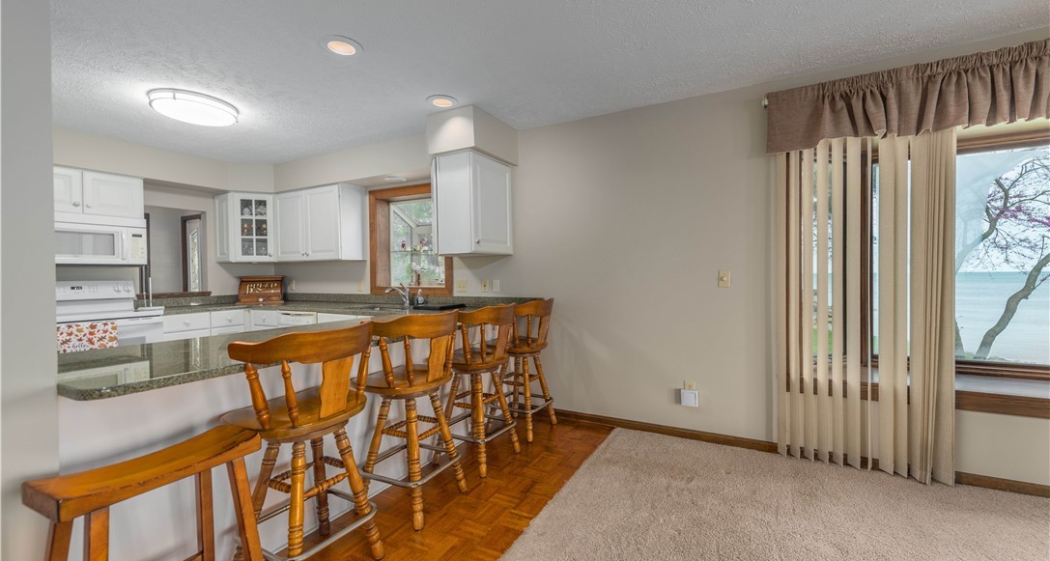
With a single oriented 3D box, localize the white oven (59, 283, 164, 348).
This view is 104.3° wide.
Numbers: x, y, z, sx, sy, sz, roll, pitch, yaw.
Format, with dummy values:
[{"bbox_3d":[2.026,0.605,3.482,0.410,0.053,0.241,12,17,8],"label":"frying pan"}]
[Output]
[{"bbox_3d":[-3.767,0.593,3.541,0.709,1.165,0.765,0,1,28],"label":"white oven"}]

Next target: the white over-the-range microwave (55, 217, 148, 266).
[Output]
[{"bbox_3d":[-3.917,-0.361,3.604,0.389,0.426,0.771,0,1,28],"label":"white over-the-range microwave"}]

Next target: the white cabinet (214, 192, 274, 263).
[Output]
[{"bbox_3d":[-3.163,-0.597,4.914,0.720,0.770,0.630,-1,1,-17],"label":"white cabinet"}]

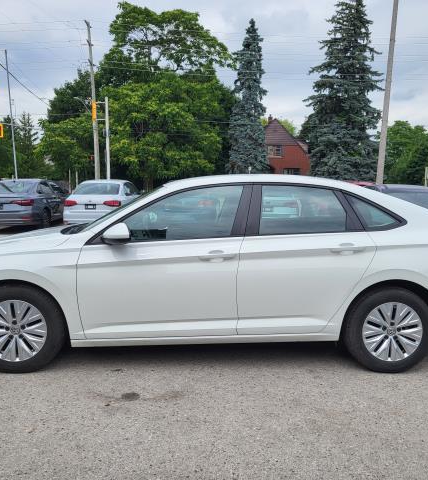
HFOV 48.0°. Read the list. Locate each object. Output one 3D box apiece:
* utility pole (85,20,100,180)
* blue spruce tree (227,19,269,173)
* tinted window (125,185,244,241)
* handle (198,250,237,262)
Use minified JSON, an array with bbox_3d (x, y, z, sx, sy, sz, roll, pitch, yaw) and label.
[{"bbox_3d":[-6.695,-6.770,26.598,0.360,10.314,0.360,-4,6,-2],"label":"utility pole"},{"bbox_3d":[3.016,-11.482,41.551,3.900,15.520,3.900,1,7,0],"label":"blue spruce tree"},{"bbox_3d":[-0.226,-0.193,3.443,0.920,0.420,0.050,0,-13,-2],"label":"tinted window"},{"bbox_3d":[0.025,0.116,3.365,0.265,0.075,0.060,1,6,-3],"label":"handle"}]

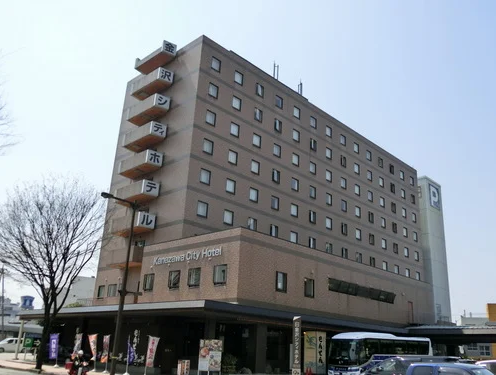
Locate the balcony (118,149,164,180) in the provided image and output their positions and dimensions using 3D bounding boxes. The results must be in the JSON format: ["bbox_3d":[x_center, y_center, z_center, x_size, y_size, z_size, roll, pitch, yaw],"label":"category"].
[{"bbox_3d":[-10.356,-2.231,47.274,4.751,1.346,1.661,-15,-26,42],"label":"balcony"}]

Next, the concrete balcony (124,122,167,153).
[{"bbox_3d":[-10.198,-4.981,48.230,4.751,1.346,1.661,-15,-26,42],"label":"concrete balcony"}]

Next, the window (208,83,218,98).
[{"bbox_3d":[-3.153,-8.838,44.984,0.150,1.250,1.160,-14,-25,42],"label":"window"}]

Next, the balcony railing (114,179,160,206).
[{"bbox_3d":[-10.515,0.536,46.314,4.751,1.346,1.661,-15,-26,42],"label":"balcony railing"}]

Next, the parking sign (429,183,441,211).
[{"bbox_3d":[31.716,1.590,83.383,0.250,3.848,4.070,-15,-25,42],"label":"parking sign"}]

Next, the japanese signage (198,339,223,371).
[{"bbox_3d":[-1.960,8.893,25.949,1.250,1.580,0.120,9,-19,-17],"label":"japanese signage"}]

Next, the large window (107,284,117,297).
[{"bbox_3d":[-12.145,9.318,44.269,1.420,1.120,0.150,-14,-25,42],"label":"large window"}]

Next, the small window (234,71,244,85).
[{"bbox_3d":[-0.910,-11.082,49.604,0.180,1.330,1.160,-15,-26,42],"label":"small window"}]

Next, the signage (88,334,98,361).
[{"bbox_3d":[-11.578,11.990,36.802,0.650,1.800,0.150,9,-20,-15],"label":"signage"}]

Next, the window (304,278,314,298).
[{"bbox_3d":[4.715,7.709,37.736,0.150,1.397,1.189,-15,-26,42],"label":"window"}]

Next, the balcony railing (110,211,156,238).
[{"bbox_3d":[-10.248,3.240,43.576,4.620,1.400,1.460,-14,-25,42],"label":"balcony railing"}]

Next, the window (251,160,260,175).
[{"bbox_3d":[0.721,-1.885,47.302,0.150,1.280,1.160,-14,-25,42],"label":"window"}]

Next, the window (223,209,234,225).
[{"bbox_3d":[-1.717,2.677,43.400,0.150,1.300,1.170,-14,-25,42],"label":"window"}]

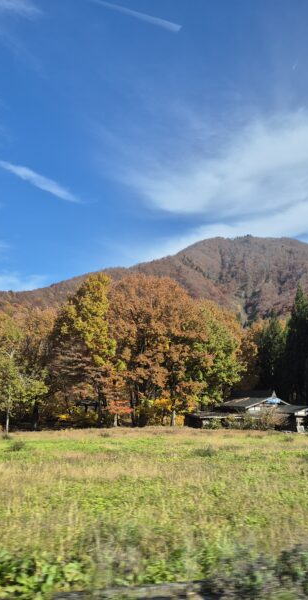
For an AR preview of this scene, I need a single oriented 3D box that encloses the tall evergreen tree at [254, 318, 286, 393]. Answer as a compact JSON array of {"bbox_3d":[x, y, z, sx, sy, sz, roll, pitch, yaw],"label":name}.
[{"bbox_3d":[18.786,11.174,85.426,5.300,16.600,5.300,-2,-11,12],"label":"tall evergreen tree"}]

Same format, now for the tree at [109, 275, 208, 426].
[{"bbox_3d":[0.832,6.457,69.420,12.794,19.915,11.515,0,-8,1],"label":"tree"}]

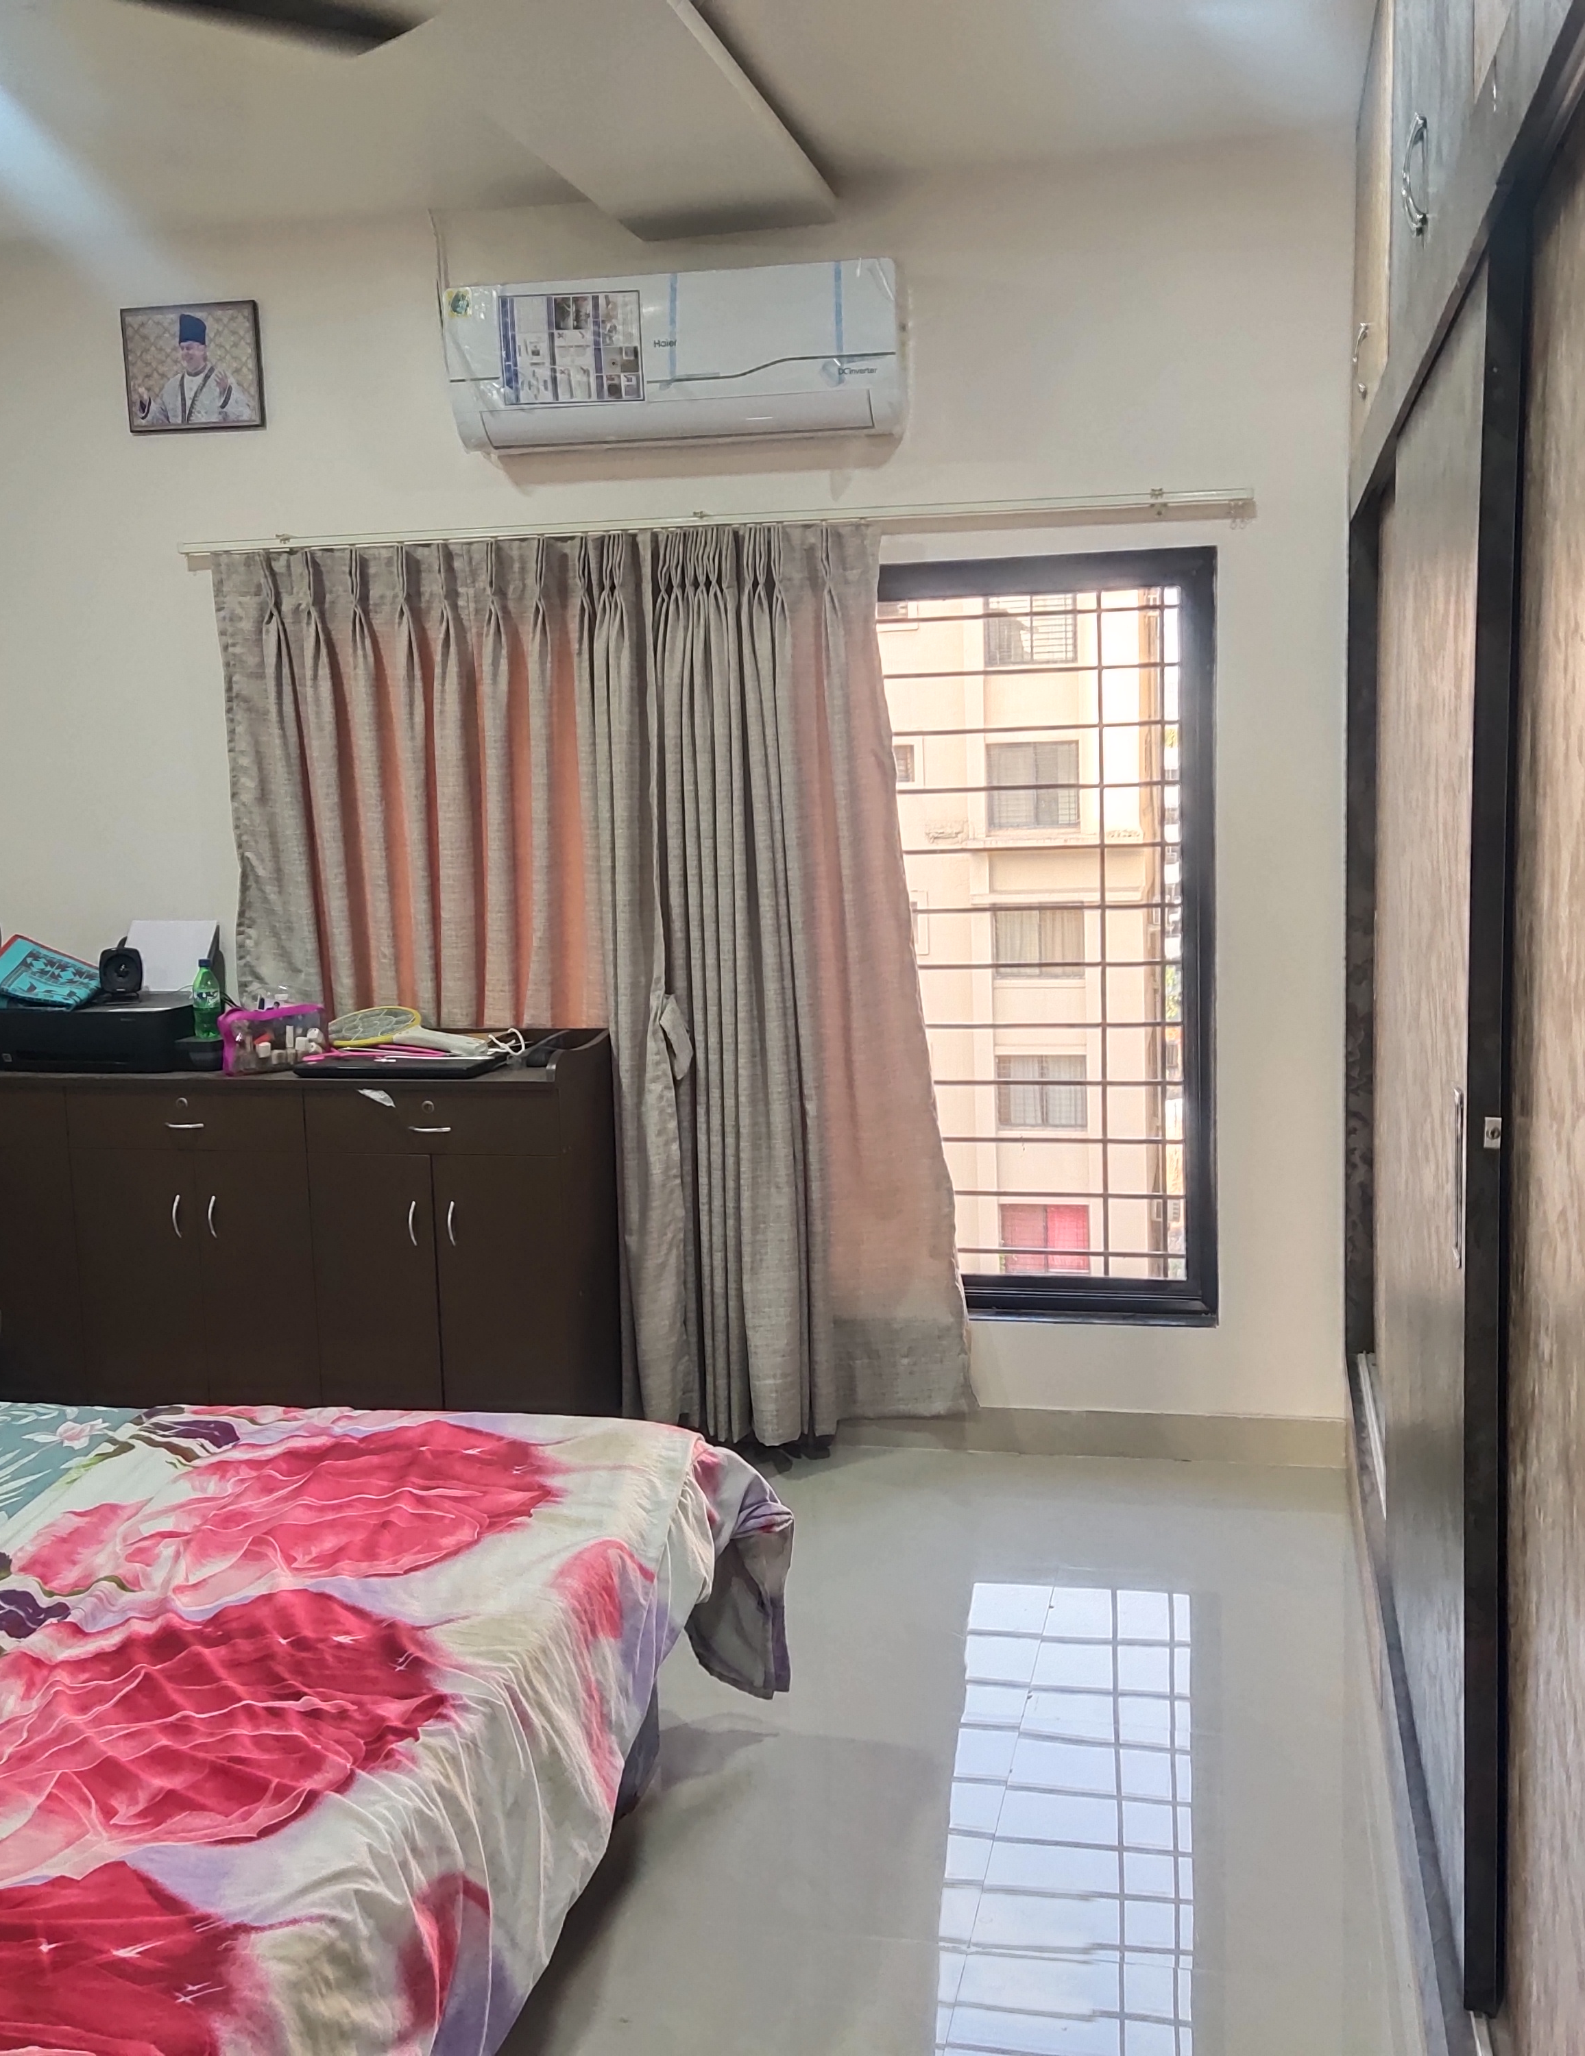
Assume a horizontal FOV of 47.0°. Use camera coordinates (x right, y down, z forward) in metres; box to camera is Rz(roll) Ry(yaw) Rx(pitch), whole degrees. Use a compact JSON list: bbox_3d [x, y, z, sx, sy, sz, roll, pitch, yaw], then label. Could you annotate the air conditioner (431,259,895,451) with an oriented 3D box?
[{"bbox_3d":[-0.240,-1.420,3.905,0.957,0.324,0.218,0,8,12],"label":"air conditioner"}]

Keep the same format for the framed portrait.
[{"bbox_3d":[-1.396,-1.532,4.225,0.342,0.278,0.022,0,8,12],"label":"framed portrait"}]

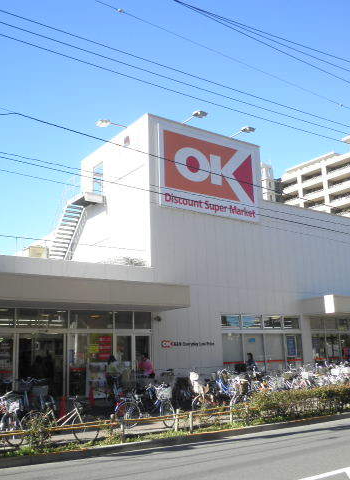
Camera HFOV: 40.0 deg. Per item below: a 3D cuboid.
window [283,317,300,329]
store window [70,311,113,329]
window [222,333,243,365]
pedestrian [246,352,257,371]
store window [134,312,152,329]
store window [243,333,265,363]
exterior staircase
[{"bbox_3d":[6.460,4.597,26.629,1.313,0.657,0.120,7,-16,-35],"label":"window"},{"bbox_3d":[-3.391,3.272,19.729,1.955,0.750,0.120,7,-16,-35],"label":"store window"},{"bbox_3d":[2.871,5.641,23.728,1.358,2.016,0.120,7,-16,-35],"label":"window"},{"bbox_3d":[4.350,7.197,27.058,0.500,1.629,0.480,7,-15,-34],"label":"pedestrian"},{"bbox_3d":[-1.409,3.545,21.115,0.928,0.760,0.120,7,-16,-35],"label":"store window"},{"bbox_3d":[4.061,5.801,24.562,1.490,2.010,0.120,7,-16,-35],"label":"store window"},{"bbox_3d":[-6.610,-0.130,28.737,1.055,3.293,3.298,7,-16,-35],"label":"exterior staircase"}]

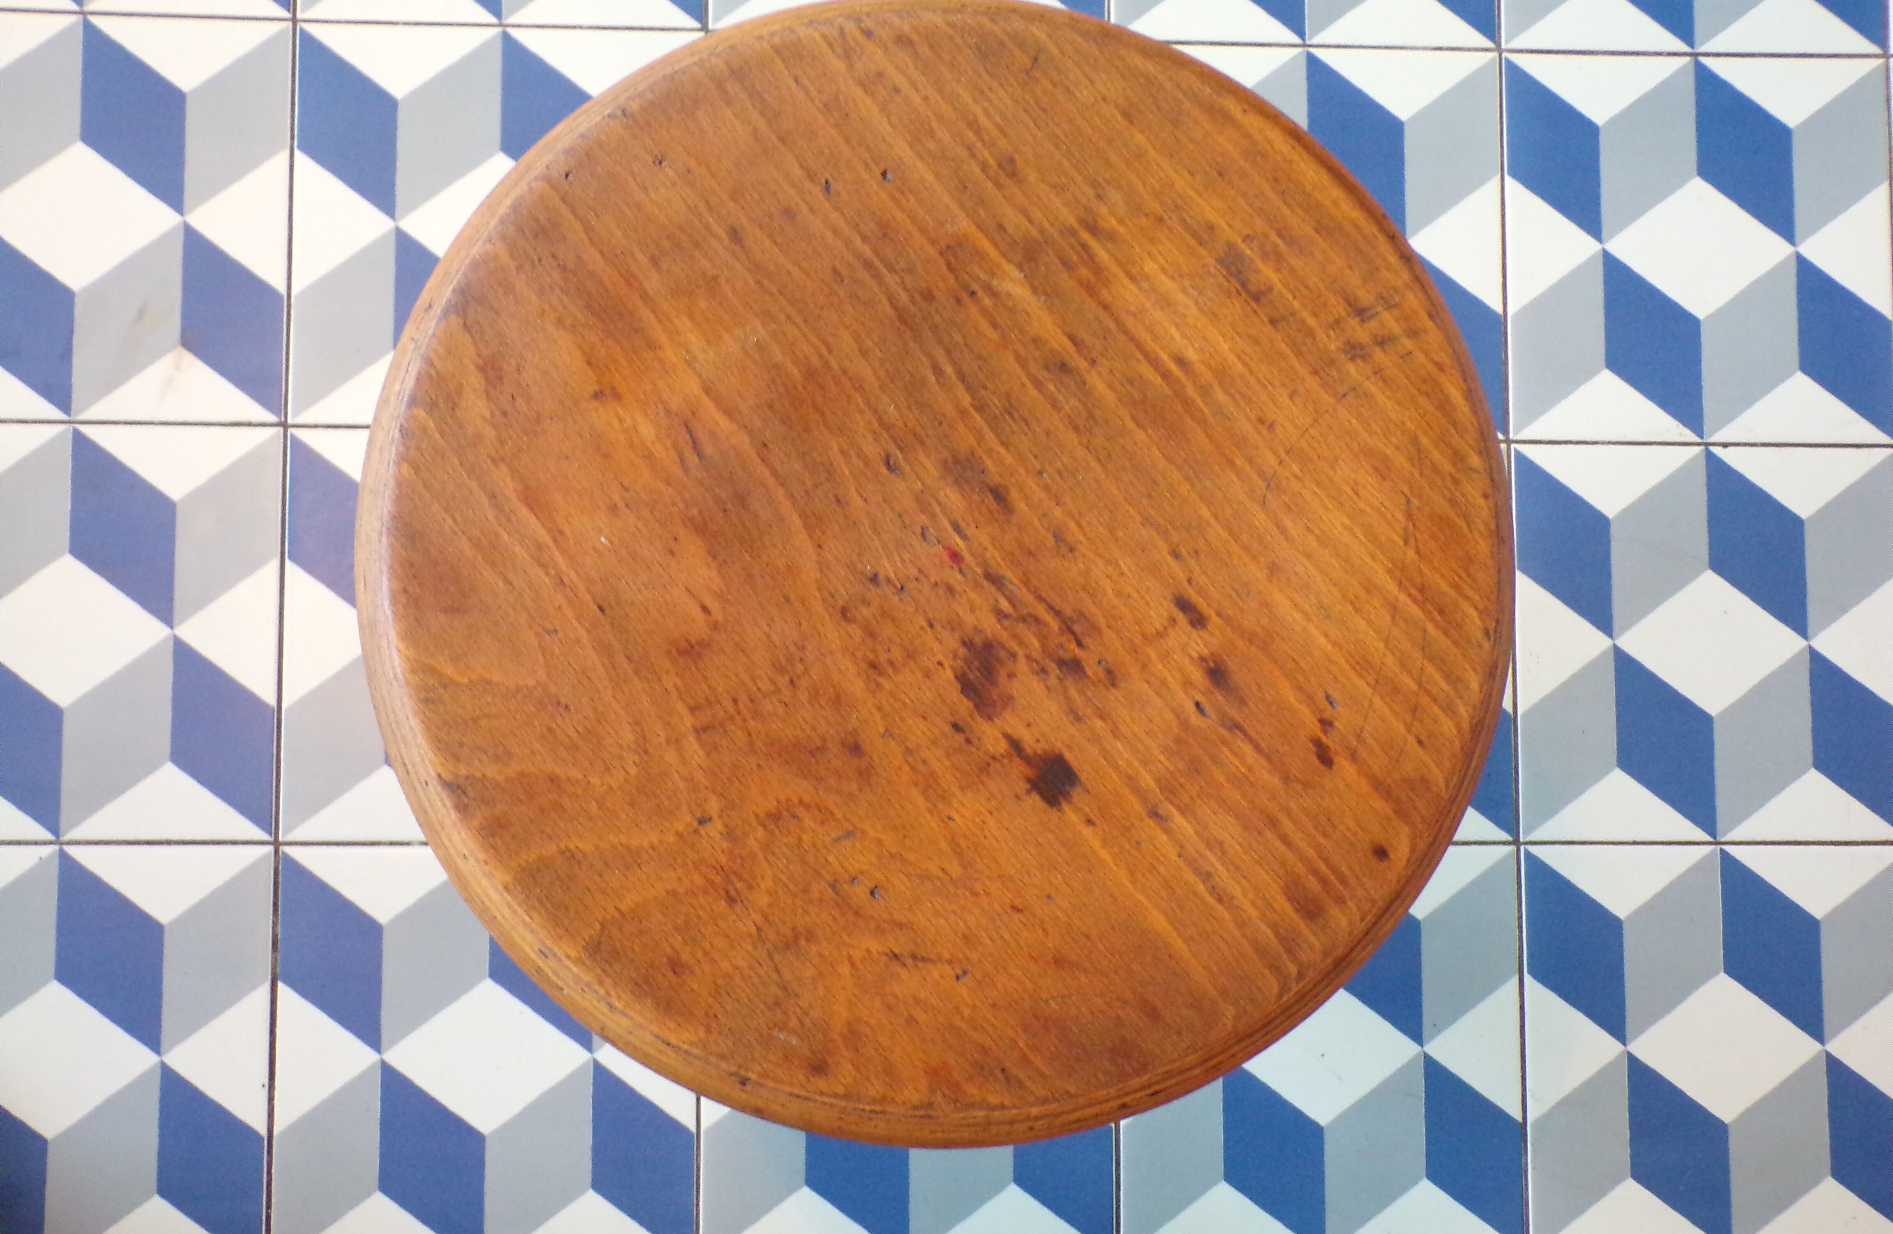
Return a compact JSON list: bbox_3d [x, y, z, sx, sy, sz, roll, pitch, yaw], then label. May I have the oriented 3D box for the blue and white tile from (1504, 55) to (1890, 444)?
[{"bbox_3d":[0.381,-0.187,1.165,0.198,0.010,0.198,0,85,-4],"label":"blue and white tile"}]

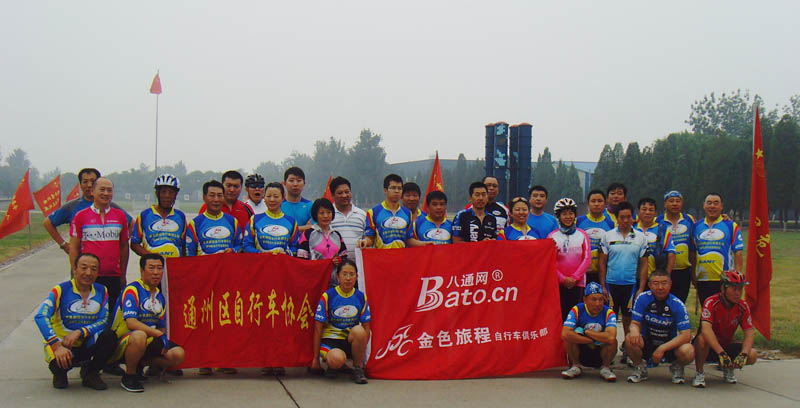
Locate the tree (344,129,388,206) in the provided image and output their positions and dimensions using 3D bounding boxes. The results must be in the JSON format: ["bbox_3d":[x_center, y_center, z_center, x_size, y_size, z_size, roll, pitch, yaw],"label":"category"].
[{"bbox_3d":[-4.460,-3.858,120.000,6.000,11.800,6.000,1,0,0],"label":"tree"}]

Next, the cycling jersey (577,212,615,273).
[{"bbox_3d":[2.016,0.403,9.200,0.470,0.610,0.280,1,0,5],"label":"cycling jersey"}]

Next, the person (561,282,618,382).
[{"bbox_3d":[1.766,1.174,8.400,0.530,0.870,0.700,1,0,10],"label":"person"}]

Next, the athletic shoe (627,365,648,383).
[{"bbox_3d":[2.223,1.580,8.400,0.110,0.130,0.280,1,0,38],"label":"athletic shoe"}]

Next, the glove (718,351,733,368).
[{"bbox_3d":[2.907,1.389,8.050,0.120,0.160,0.100,1,0,11],"label":"glove"}]

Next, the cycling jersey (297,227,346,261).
[{"bbox_3d":[-0.692,0.454,7.950,0.440,0.570,0.270,1,0,-11],"label":"cycling jersey"}]

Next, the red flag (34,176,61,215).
[{"bbox_3d":[-13.689,-0.330,35.000,1.050,1.500,0.250,1,0,-21],"label":"red flag"}]

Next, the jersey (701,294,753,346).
[{"bbox_3d":[3.070,1.111,8.450,0.470,0.530,0.360,1,0,-2],"label":"jersey"}]

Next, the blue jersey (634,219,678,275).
[{"bbox_3d":[2.563,0.472,9.150,0.470,0.610,0.280,1,0,9],"label":"blue jersey"}]

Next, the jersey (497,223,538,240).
[{"bbox_3d":[1.136,0.448,8.500,0.430,0.560,0.270,1,0,2],"label":"jersey"}]

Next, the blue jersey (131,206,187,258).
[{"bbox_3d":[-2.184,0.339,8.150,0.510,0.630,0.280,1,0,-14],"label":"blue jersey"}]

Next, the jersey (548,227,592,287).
[{"bbox_3d":[1.660,0.517,8.800,0.440,0.600,0.300,1,0,7],"label":"jersey"}]

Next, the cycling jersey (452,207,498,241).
[{"bbox_3d":[0.746,0.368,8.850,0.470,0.630,0.290,1,0,-10],"label":"cycling jersey"}]

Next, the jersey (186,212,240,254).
[{"bbox_3d":[-1.698,0.362,8.250,0.500,0.620,0.320,1,0,-18],"label":"jersey"}]

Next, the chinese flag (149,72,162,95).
[{"bbox_3d":[-20.346,-10.110,75.000,1.150,2.000,0.500,1,0,-15],"label":"chinese flag"}]

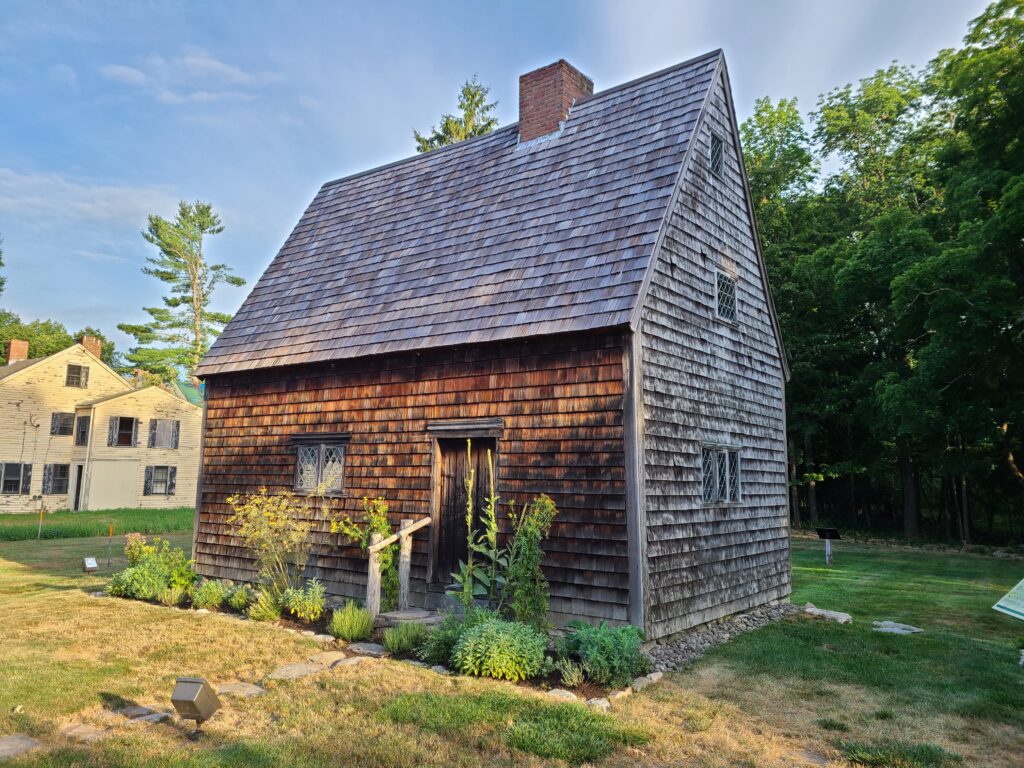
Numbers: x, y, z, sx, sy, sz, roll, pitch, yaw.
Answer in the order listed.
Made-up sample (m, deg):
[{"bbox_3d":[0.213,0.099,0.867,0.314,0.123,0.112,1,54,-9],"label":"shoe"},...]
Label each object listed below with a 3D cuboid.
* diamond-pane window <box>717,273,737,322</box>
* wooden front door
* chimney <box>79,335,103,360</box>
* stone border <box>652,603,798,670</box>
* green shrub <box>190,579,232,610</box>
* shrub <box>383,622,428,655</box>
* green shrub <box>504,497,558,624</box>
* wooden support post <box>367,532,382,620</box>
[{"bbox_3d":[2.817,-1.124,10.078,0.090,0.620,0.710,-5,-9,37],"label":"diamond-pane window"},{"bbox_3d":[-0.600,1.540,9.308,0.950,1.750,0.100,-5,-9,37],"label":"wooden front door"},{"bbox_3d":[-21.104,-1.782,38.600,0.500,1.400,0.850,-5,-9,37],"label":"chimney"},{"bbox_3d":[2.709,2.825,9.041,0.580,0.120,5.000,-5,-9,37],"label":"stone border"},{"bbox_3d":[-3.799,2.641,9.759,0.480,0.360,0.450,-5,-9,37],"label":"green shrub"},{"bbox_3d":[-1.043,2.479,7.569,0.412,0.236,0.391,1,-7,0],"label":"shrub"},{"bbox_3d":[0.196,1.895,8.207,0.570,1.430,0.530,1,-7,0],"label":"green shrub"},{"bbox_3d":[-1.523,2.138,8.520,0.120,0.960,0.120,-5,-9,37],"label":"wooden support post"}]

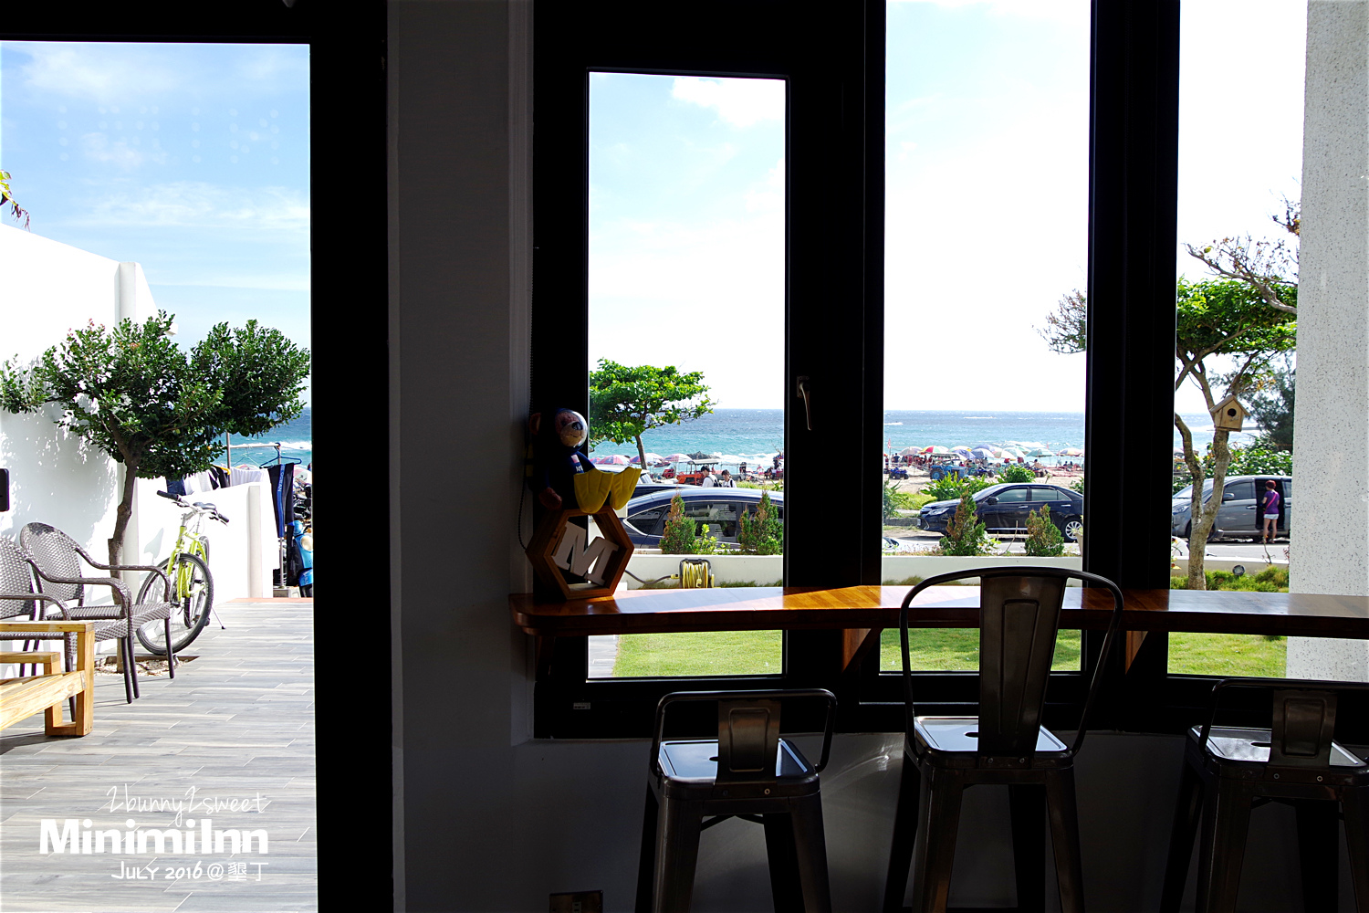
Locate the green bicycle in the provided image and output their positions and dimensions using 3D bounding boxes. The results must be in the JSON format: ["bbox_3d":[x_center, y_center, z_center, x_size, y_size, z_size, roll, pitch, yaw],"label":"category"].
[{"bbox_3d":[-3.489,0.750,8.069,0.570,1.075,1.595,0,2,-13],"label":"green bicycle"}]

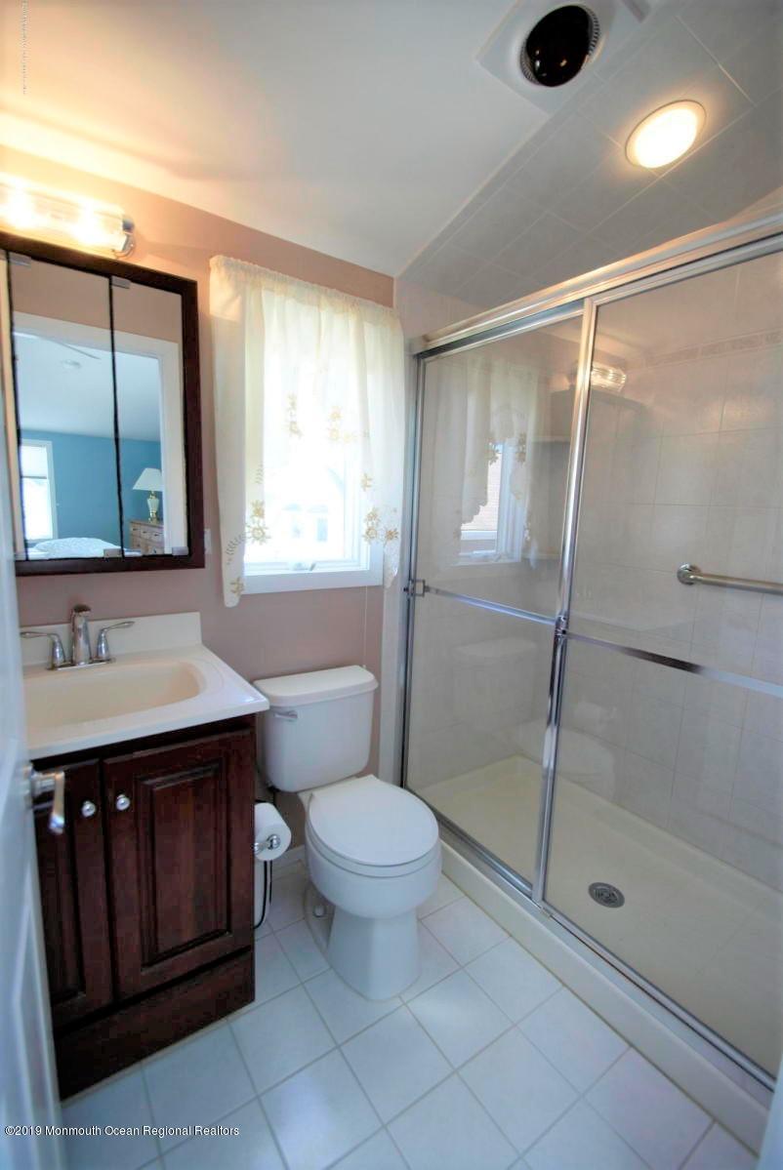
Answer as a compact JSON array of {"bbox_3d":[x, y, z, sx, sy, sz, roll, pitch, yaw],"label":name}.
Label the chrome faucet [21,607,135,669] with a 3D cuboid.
[{"bbox_3d":[-0.804,0.141,1.262,0.250,0.170,0.145,-4,12,-32],"label":"chrome faucet"}]

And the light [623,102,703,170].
[{"bbox_3d":[0.728,-1.196,1.295,0.188,0.030,0.188,-4,-6,-32],"label":"light"}]

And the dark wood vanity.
[{"bbox_3d":[-0.743,0.715,1.277,0.638,0.836,0.436,-4,12,-32],"label":"dark wood vanity"}]

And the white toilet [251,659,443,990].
[{"bbox_3d":[-0.132,0.740,1.519,0.440,0.750,0.650,-4,12,-32],"label":"white toilet"}]

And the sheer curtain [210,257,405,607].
[{"bbox_3d":[-0.243,-0.432,1.584,0.625,0.965,0.080,-4,12,-32],"label":"sheer curtain"}]

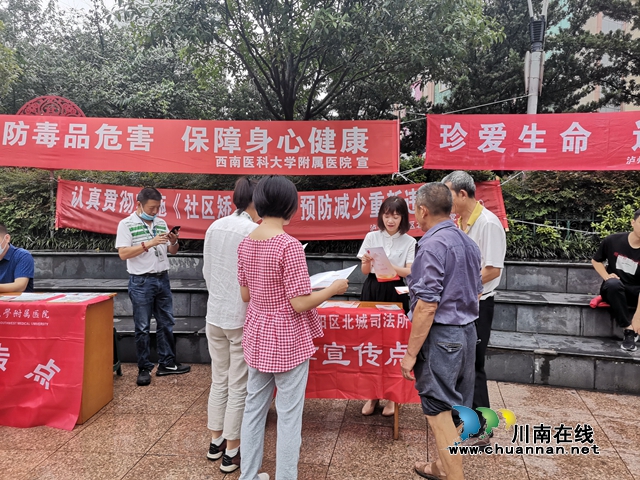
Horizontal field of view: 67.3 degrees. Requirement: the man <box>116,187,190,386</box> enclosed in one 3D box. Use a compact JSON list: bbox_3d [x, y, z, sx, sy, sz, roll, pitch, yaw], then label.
[{"bbox_3d":[-1.429,0.364,4.116,0.470,1.660,0.500,2,1,44],"label":"man"}]

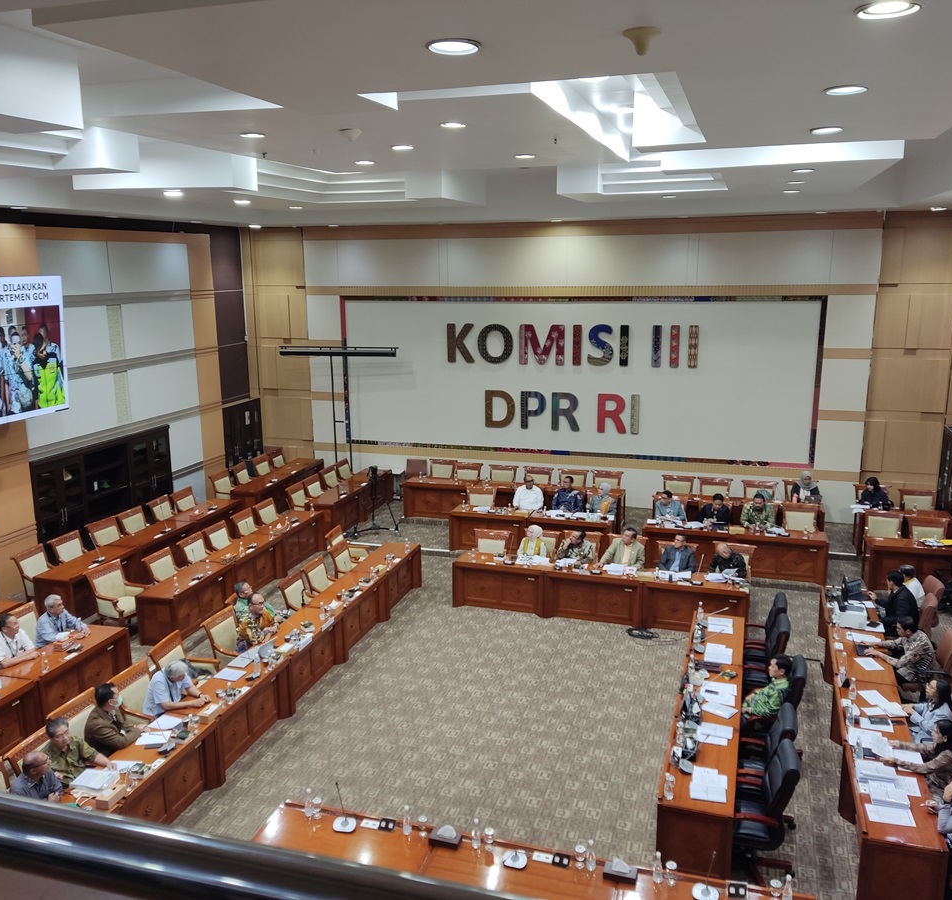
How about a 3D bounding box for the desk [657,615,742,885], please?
[{"bbox_3d":[2.640,3.072,9.808,0.670,0.770,4.520,3,13,18],"label":"desk"}]

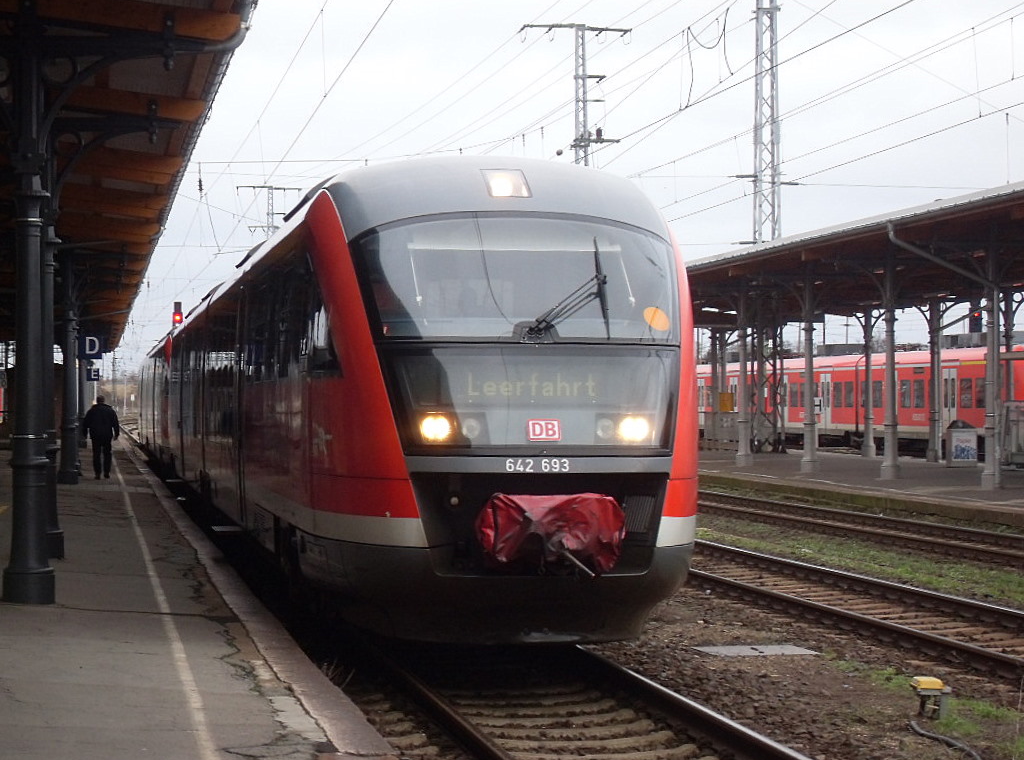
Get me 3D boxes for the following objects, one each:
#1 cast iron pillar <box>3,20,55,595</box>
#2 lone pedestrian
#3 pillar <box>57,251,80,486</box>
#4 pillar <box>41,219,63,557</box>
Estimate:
[{"bbox_3d":[-3.598,-0.470,19.620,0.385,4.235,0.385,0,0,-9],"label":"cast iron pillar"},{"bbox_3d":[-8.133,1.124,52.200,0.660,1.670,0.420,0,0,-9],"label":"lone pedestrian"},{"bbox_3d":[-8.057,-0.229,47.800,0.385,4.235,0.385,0,0,-9],"label":"pillar"},{"bbox_3d":[-4.506,-0.203,25.350,0.385,3.800,0.385,0,0,-9],"label":"pillar"}]

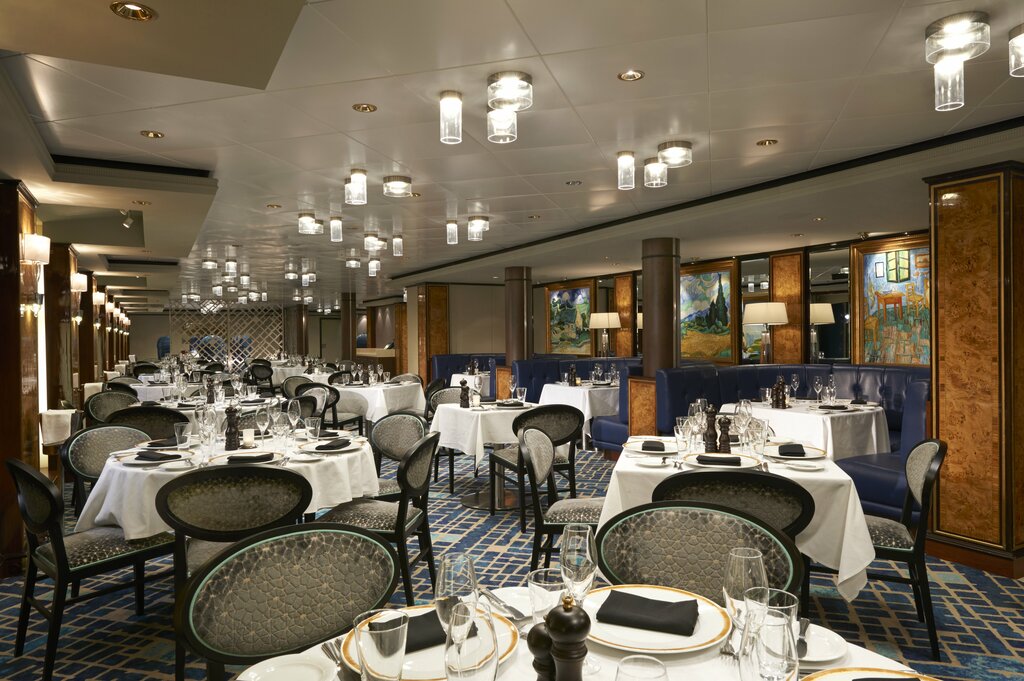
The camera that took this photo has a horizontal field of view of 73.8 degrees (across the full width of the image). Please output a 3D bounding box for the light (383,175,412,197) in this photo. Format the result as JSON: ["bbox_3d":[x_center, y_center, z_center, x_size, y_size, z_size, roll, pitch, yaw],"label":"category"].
[{"bbox_3d":[-0.763,-1.030,4.560,0.187,0.121,0.187,0,0,0],"label":"light"}]

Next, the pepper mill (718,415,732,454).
[{"bbox_3d":[0.999,0.437,3.190,0.056,0.178,0.056,0,0,0],"label":"pepper mill"}]

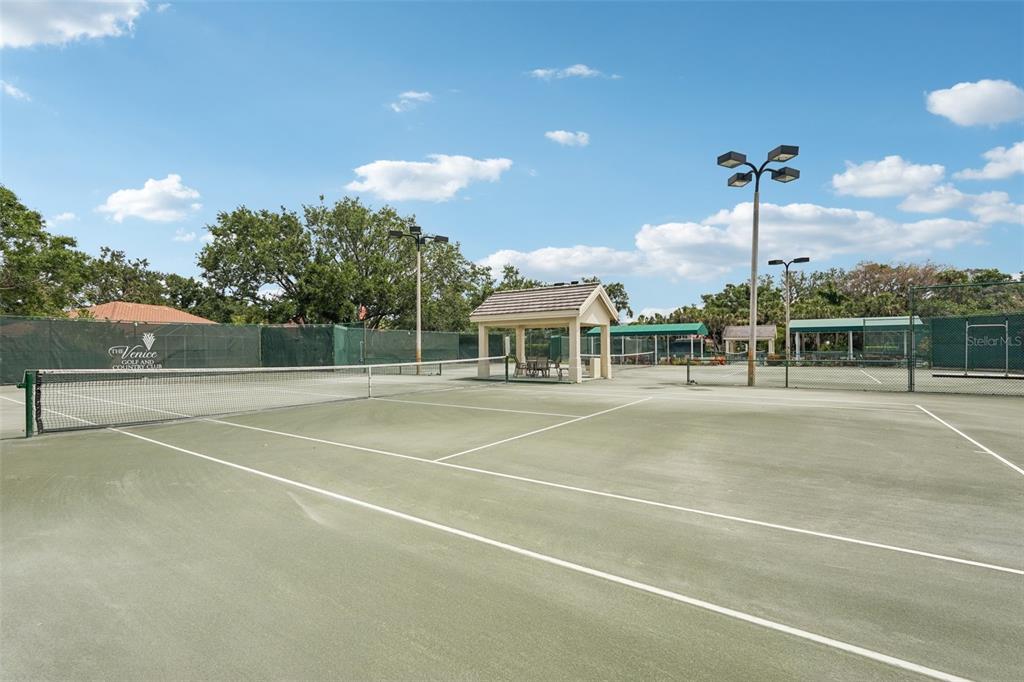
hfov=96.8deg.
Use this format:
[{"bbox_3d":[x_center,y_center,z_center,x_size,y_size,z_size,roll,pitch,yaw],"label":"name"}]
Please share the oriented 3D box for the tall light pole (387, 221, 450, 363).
[{"bbox_3d":[-4.903,-1.962,24.089,2.100,7.450,2.700,-1,-1,35],"label":"tall light pole"}]

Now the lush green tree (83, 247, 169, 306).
[{"bbox_3d":[-38.425,-3.128,44.985,8.000,11.000,8.000,0,-1,-41],"label":"lush green tree"}]

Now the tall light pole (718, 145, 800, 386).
[{"bbox_3d":[8.308,-2.192,15.137,2.100,7.450,2.700,-1,-1,35],"label":"tall light pole"}]

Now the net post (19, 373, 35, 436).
[{"bbox_3d":[-7.521,0.987,7.032,0.110,1.050,0.180,-1,-1,35],"label":"net post"}]

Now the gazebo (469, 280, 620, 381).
[{"bbox_3d":[1.394,-0.319,19.909,5.350,3.950,3.650,-1,-1,35],"label":"gazebo"}]

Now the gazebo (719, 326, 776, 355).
[{"bbox_3d":[27.312,0.136,52.232,5.000,3.750,3.550,-1,-1,35],"label":"gazebo"}]

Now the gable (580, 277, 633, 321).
[{"bbox_3d":[3.395,-1.608,18.531,0.500,1.450,3.600,-1,-1,35],"label":"gable"}]

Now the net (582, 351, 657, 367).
[{"bbox_3d":[6.525,1.235,27.396,0.120,1.040,12.700,-1,-1,35],"label":"net"}]

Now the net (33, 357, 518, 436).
[{"bbox_3d":[-3.859,1.046,12.341,0.120,1.040,12.700,-1,-1,35],"label":"net"}]

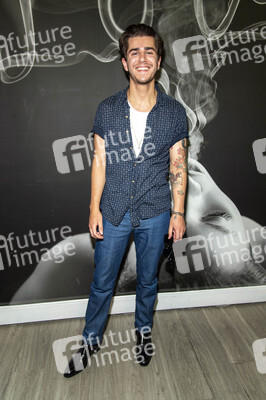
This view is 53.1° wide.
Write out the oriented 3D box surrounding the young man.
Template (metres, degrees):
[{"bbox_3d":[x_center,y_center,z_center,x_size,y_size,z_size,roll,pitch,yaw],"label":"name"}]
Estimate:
[{"bbox_3d":[-0.031,0.130,1.371,0.610,1.790,0.360,1,19,2],"label":"young man"}]

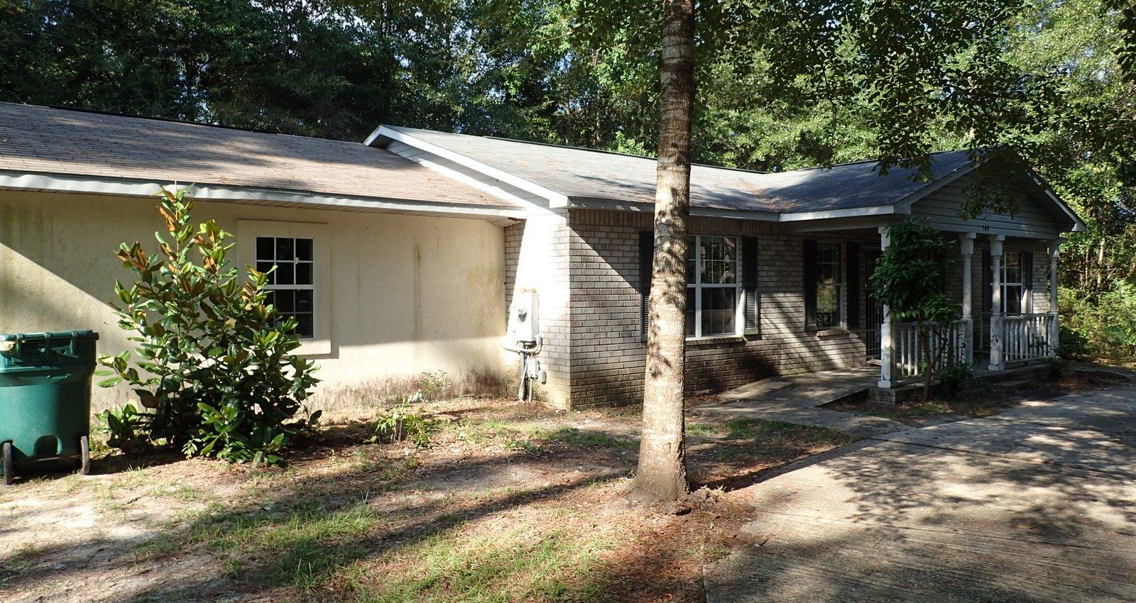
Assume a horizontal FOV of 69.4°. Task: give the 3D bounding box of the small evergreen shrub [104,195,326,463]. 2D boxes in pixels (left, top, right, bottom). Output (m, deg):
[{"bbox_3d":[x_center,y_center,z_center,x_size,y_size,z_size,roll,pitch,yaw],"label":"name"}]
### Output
[{"bbox_3d":[-3.305,0.210,7.559,1.840,2.360,1.650,-1,1,-24],"label":"small evergreen shrub"}]

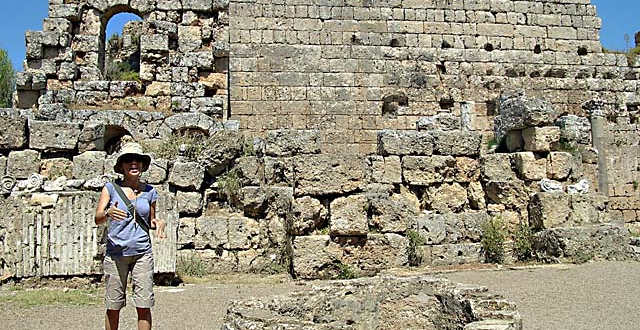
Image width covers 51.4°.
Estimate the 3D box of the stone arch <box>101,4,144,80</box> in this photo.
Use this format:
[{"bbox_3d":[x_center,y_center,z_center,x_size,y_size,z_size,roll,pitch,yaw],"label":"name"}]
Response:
[{"bbox_3d":[-4.110,-2.570,13.850,0.899,1.472,0.700,0,0,-8],"label":"stone arch"}]

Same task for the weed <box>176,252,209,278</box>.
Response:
[{"bbox_3d":[-1.599,1.254,8.350,0.380,0.310,0.280,0,2,-10],"label":"weed"}]

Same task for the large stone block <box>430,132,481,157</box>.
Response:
[{"bbox_3d":[1.919,-0.294,9.835,0.807,0.368,0.480,-1,1,-13],"label":"large stone block"}]

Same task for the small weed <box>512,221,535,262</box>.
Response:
[{"bbox_3d":[2.979,1.130,9.750,0.280,0.550,0.270,0,1,-11],"label":"small weed"}]

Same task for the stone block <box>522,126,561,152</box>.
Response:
[{"bbox_3d":[3.340,-0.396,10.050,0.406,0.376,0.400,0,0,-9],"label":"stone block"}]

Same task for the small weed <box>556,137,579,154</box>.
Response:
[{"bbox_3d":[3.718,-0.293,10.000,0.280,0.240,0.240,0,2,-10],"label":"small weed"}]

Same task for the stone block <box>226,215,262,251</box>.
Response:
[{"bbox_3d":[-1.061,0.920,9.288,0.488,0.455,0.420,0,0,-9],"label":"stone block"}]

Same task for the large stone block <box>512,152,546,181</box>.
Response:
[{"bbox_3d":[3.237,0.018,10.400,0.414,0.427,0.450,0,1,-11],"label":"large stone block"}]

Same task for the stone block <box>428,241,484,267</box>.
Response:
[{"bbox_3d":[1.855,1.237,9.250,0.750,0.270,0.400,0,2,-10],"label":"stone block"}]

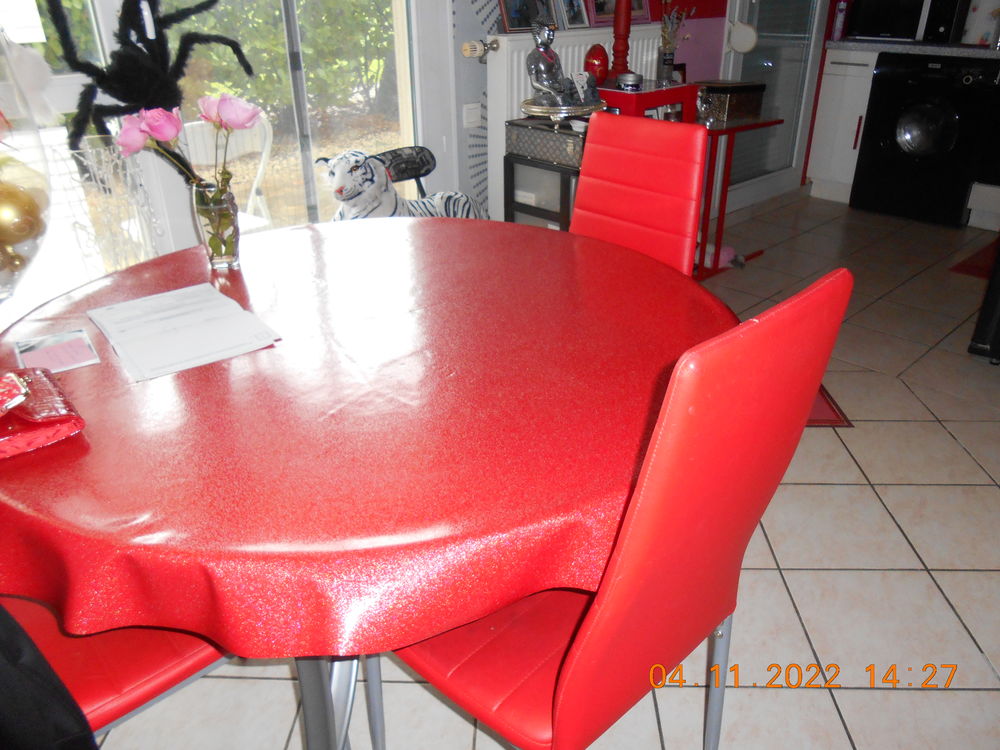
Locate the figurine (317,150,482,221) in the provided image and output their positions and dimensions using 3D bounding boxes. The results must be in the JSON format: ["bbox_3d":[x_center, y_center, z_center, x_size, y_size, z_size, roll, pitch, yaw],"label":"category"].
[{"bbox_3d":[-0.306,-0.564,2.397,0.660,0.330,0.280,-24,35,-37],"label":"figurine"}]

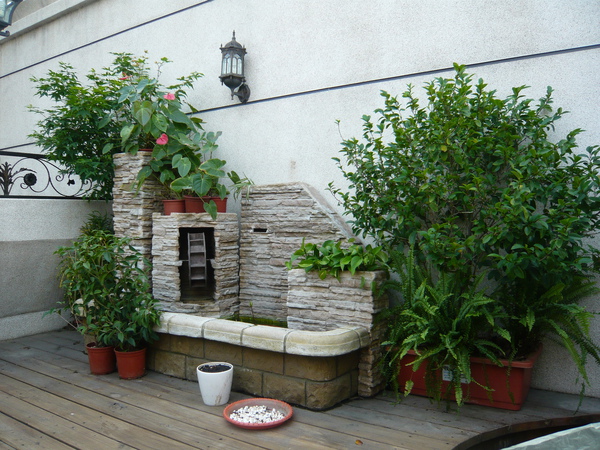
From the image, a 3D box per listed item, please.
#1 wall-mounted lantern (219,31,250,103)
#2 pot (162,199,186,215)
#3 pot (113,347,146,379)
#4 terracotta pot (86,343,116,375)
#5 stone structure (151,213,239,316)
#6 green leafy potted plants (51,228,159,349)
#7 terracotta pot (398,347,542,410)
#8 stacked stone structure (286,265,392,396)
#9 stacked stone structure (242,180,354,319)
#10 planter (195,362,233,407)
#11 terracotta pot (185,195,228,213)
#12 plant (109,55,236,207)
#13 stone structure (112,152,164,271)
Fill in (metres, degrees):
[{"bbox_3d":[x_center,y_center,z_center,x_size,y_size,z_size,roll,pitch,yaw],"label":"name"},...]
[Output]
[{"bbox_3d":[-0.556,-1.363,4.157,0.230,0.592,0.286,2,2,32],"label":"wall-mounted lantern"},{"bbox_3d":[-1.145,-0.152,4.484,0.200,0.163,0.200,0,1,0],"label":"pot"},{"bbox_3d":[-1.129,0.913,3.241,0.209,0.190,0.209,0,2,0],"label":"pot"},{"bbox_3d":[-1.351,0.910,3.318,0.205,0.188,0.205,2,2,32],"label":"terracotta pot"},{"bbox_3d":[-0.968,0.360,4.412,0.892,0.934,0.221,0,1,35],"label":"stone structure"},{"bbox_3d":[-1.338,0.430,3.338,0.717,0.784,0.582,0,2,-22],"label":"green leafy potted plants"},{"bbox_3d":[0.980,0.855,2.907,0.766,0.257,0.389,0,1,31],"label":"terracotta pot"},{"bbox_3d":[0.221,0.630,3.015,0.567,0.714,0.231,0,1,30],"label":"stacked stone structure"},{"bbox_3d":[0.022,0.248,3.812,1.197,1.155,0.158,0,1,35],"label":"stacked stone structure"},{"bbox_3d":[-0.483,0.928,2.818,0.209,0.197,0.209,0,2,0],"label":"planter"},{"bbox_3d":[-0.824,-0.171,4.274,0.357,0.173,0.241,0,1,35],"label":"terracotta pot"},{"bbox_3d":[-1.171,-0.813,4.331,1.103,1.228,0.630,0,1,35],"label":"plant"},{"bbox_3d":[-1.182,0.236,3.703,0.321,1.514,0.314,2,2,32],"label":"stone structure"}]

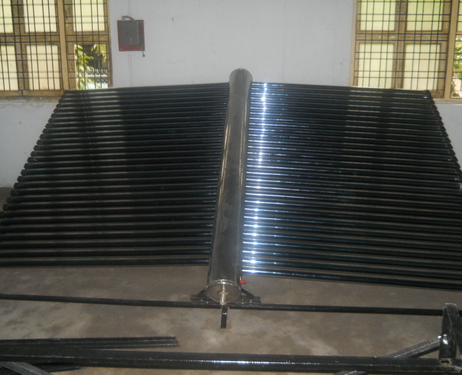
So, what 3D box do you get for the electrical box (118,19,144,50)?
[{"bbox_3d":[-1.201,-1.838,6.450,0.315,0.375,0.120,1,14,2],"label":"electrical box"}]

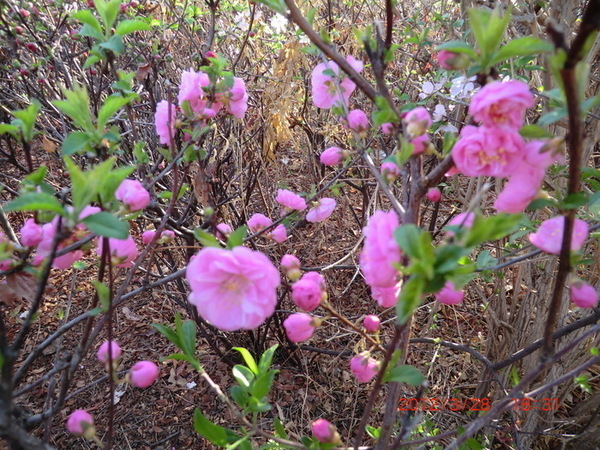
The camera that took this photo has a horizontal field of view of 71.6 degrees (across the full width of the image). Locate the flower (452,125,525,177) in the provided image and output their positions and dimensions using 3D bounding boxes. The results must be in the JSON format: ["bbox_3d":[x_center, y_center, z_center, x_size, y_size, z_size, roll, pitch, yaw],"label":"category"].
[{"bbox_3d":[0.106,-0.042,0.235,0.041,0.030,0.026,2,12,9],"label":"flower"}]

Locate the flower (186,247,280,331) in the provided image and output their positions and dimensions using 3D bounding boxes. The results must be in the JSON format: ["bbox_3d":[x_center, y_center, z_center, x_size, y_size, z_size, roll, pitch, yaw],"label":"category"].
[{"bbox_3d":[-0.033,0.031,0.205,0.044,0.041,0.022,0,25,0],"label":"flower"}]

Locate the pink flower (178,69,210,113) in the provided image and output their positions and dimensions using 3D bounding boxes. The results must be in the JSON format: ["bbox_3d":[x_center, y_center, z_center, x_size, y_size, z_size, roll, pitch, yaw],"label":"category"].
[{"bbox_3d":[-0.099,-0.126,0.390,0.020,0.040,0.036,-10,27,-21],"label":"pink flower"}]

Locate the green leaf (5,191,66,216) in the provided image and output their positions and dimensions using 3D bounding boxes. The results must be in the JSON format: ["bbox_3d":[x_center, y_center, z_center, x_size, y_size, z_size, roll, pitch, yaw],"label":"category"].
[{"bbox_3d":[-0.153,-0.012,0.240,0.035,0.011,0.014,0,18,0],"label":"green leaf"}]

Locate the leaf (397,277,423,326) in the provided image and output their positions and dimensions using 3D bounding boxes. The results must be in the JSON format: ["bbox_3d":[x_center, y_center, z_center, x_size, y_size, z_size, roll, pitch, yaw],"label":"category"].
[{"bbox_3d":[0.051,0.035,0.190,0.009,0.022,0.009,24,6,2],"label":"leaf"}]

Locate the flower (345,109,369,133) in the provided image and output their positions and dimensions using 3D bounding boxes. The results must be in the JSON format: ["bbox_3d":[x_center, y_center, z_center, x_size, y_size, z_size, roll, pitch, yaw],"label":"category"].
[{"bbox_3d":[0.051,-0.092,0.370,0.020,0.022,0.020,0,27,0],"label":"flower"}]

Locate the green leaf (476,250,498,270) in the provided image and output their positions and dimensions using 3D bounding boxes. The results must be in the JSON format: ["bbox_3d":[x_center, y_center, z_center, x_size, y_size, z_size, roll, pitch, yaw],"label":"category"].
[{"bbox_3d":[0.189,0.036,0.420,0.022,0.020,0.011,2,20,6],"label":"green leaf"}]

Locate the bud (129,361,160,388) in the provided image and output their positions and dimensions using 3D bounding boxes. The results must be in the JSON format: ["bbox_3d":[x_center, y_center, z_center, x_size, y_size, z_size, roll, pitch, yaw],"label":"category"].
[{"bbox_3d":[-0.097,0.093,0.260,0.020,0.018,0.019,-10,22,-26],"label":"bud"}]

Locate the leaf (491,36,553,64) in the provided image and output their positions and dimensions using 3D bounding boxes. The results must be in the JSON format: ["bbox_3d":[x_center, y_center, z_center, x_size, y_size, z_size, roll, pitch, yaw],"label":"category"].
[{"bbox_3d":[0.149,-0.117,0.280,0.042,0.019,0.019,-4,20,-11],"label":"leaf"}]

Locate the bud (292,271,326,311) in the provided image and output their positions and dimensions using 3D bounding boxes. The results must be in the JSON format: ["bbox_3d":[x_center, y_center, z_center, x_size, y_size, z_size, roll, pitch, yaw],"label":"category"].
[{"bbox_3d":[0.005,0.040,0.245,0.019,0.022,0.019,0,18,0],"label":"bud"}]

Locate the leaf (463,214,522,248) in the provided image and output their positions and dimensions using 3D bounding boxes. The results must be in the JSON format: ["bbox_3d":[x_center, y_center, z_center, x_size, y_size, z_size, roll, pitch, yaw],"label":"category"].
[{"bbox_3d":[0.091,0.003,0.195,0.030,0.013,0.011,-30,12,-1],"label":"leaf"}]

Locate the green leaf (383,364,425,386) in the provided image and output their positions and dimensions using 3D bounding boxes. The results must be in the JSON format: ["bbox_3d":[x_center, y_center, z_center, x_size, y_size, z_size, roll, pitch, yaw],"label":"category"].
[{"bbox_3d":[0.080,0.116,0.320,0.031,0.012,0.014,-6,28,-11],"label":"green leaf"}]

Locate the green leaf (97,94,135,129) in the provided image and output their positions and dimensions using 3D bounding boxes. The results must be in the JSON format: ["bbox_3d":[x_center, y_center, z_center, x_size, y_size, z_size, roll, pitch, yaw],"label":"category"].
[{"bbox_3d":[-0.168,-0.104,0.380,0.024,0.030,0.030,17,32,30],"label":"green leaf"}]

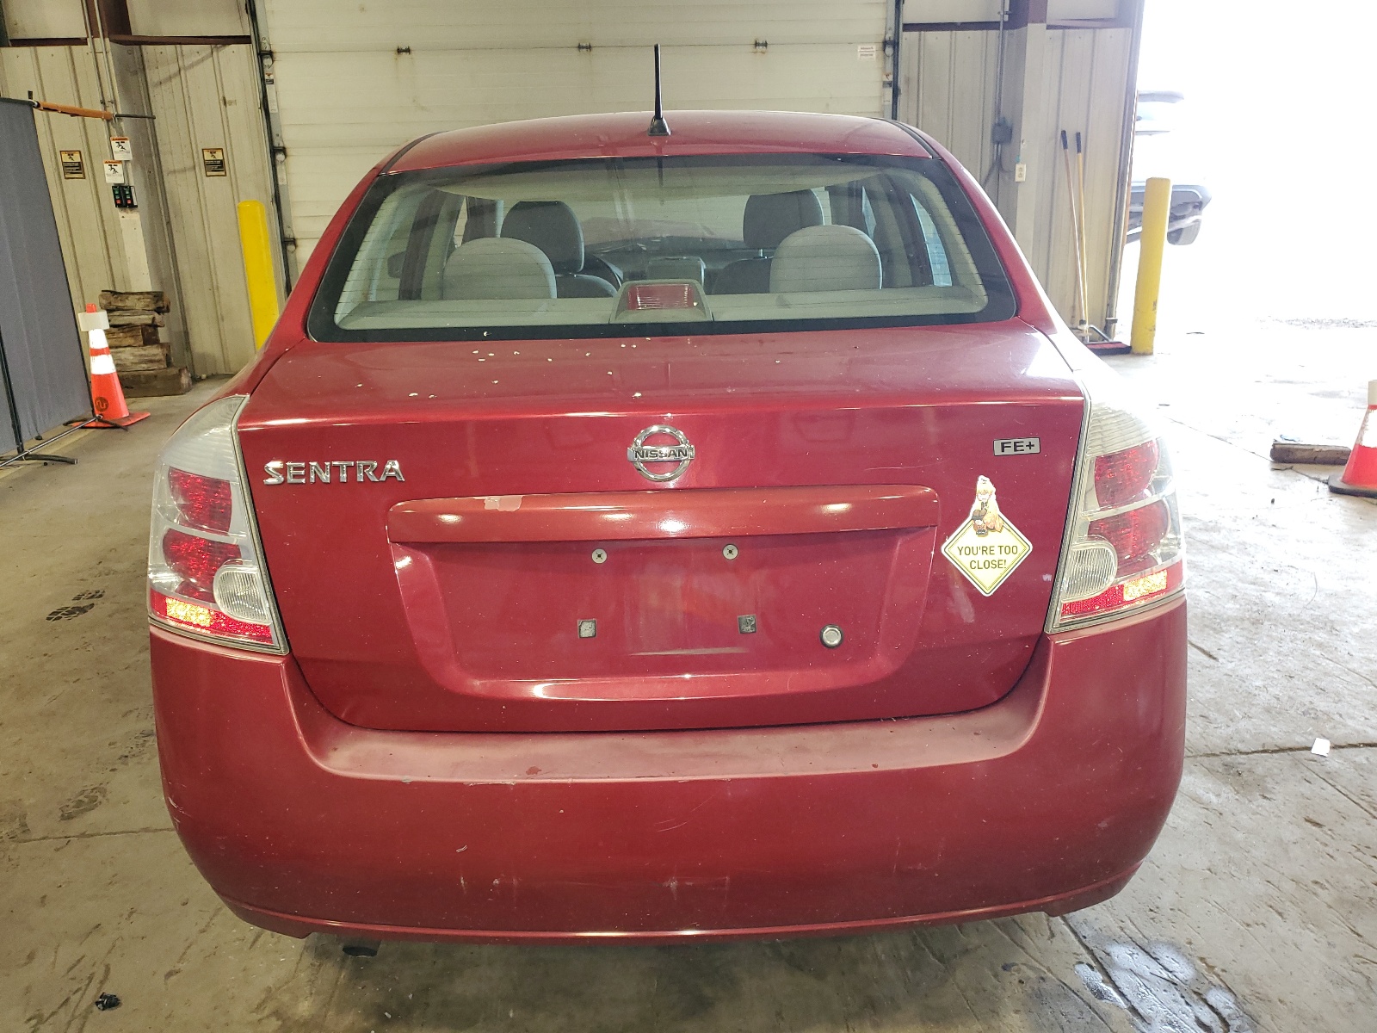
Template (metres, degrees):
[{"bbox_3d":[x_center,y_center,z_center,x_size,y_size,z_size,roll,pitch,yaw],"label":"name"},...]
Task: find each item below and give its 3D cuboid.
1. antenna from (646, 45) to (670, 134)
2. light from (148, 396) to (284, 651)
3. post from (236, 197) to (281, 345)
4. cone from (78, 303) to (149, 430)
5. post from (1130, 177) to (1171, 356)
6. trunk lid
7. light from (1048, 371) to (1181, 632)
[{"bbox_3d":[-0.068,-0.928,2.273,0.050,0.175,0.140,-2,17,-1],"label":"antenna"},{"bbox_3d":[-0.730,0.001,1.544,0.310,0.360,0.290,-2,17,-1],"label":"light"},{"bbox_3d":[-3.006,-1.548,7.342,0.168,1.320,0.168,-2,17,-1],"label":"post"},{"bbox_3d":[-3.692,-0.955,6.495,0.355,0.730,0.355,-2,17,-1],"label":"cone"},{"bbox_3d":[3.608,-1.953,8.092,0.168,1.320,0.168,-2,17,-1],"label":"post"},{"bbox_3d":[-0.032,-0.008,1.596,1.240,0.500,0.520,-2,17,-1],"label":"trunk lid"},{"bbox_3d":[0.664,-0.040,1.568,0.310,0.360,0.290,-2,17,-1],"label":"light"}]

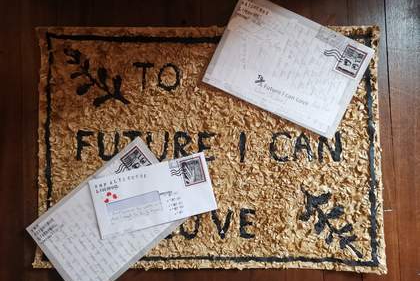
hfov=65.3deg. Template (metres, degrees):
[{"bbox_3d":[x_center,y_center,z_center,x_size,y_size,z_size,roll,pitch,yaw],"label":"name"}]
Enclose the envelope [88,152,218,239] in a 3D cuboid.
[{"bbox_3d":[-0.103,0.102,0.600,0.220,0.005,0.109,-15,89,0],"label":"envelope"}]

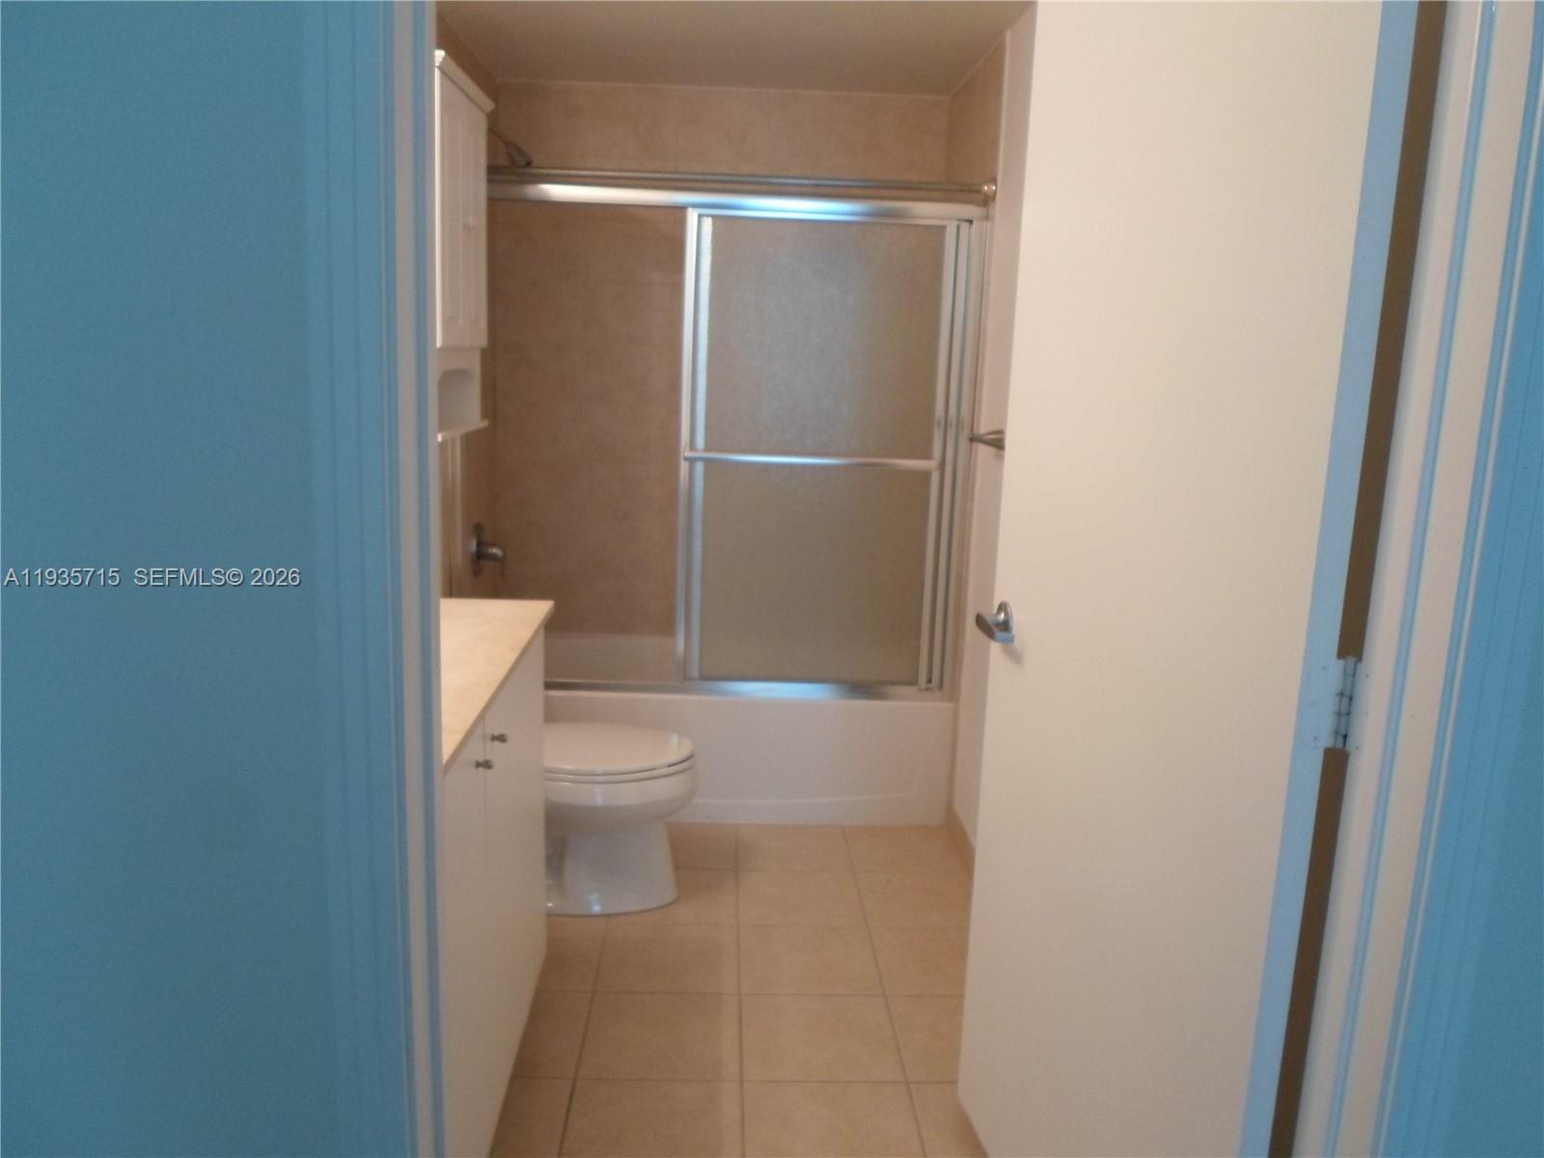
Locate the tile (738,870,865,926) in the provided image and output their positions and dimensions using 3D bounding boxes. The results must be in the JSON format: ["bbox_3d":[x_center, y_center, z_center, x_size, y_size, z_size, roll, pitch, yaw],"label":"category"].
[{"bbox_3d":[0.072,0.823,2.863,0.312,0.010,0.304,2,11,-3],"label":"tile"}]

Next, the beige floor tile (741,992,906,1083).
[{"bbox_3d":[0.096,0.934,2.270,0.312,0.010,0.304,2,11,-3],"label":"beige floor tile"}]

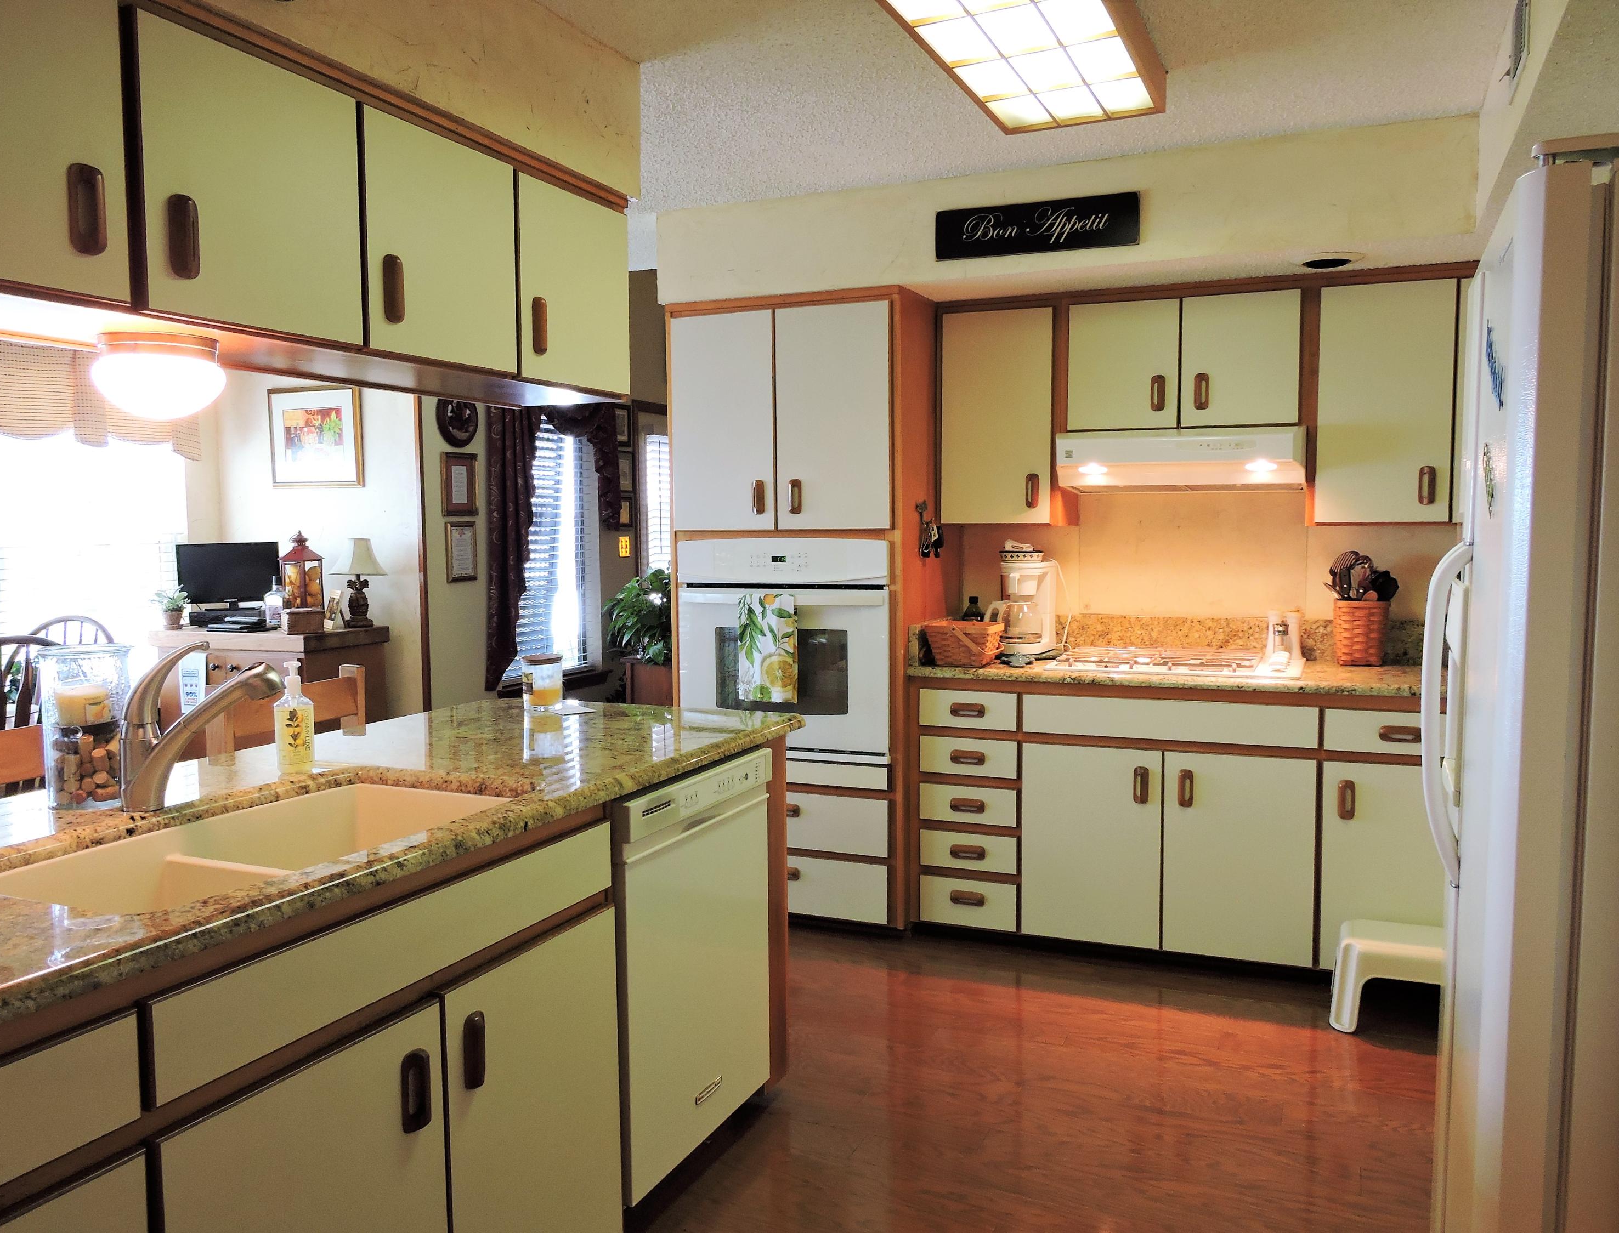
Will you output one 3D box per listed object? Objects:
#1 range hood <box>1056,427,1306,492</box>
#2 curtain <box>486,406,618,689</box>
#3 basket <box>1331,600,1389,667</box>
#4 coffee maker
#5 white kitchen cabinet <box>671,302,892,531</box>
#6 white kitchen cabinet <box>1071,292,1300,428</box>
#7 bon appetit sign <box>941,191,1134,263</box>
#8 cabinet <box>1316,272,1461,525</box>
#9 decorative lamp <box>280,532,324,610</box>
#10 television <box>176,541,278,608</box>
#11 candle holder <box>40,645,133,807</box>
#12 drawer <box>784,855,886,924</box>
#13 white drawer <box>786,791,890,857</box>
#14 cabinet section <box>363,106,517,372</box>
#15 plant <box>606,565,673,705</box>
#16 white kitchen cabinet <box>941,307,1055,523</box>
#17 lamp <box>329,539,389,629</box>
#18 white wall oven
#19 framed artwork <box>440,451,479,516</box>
[{"bbox_3d":[1.201,-0.507,3.697,0.745,0.168,0.460,1,4,21],"label":"range hood"},{"bbox_3d":[-1.473,-0.493,6.550,0.130,1.690,1.170,2,5,23],"label":"curtain"},{"bbox_3d":[1.787,0.054,3.700,0.165,0.200,0.155,1,5,20],"label":"basket"},{"bbox_3d":[0.738,-0.046,3.953,0.175,0.335,0.215,3,5,36],"label":"coffee maker"},{"bbox_3d":[-0.018,-0.654,3.942,0.757,0.709,0.500,1,4,21],"label":"white kitchen cabinet"},{"bbox_3d":[1.230,-0.810,3.756,0.703,0.409,0.330,1,4,21],"label":"white kitchen cabinet"},{"bbox_3d":[0.687,-1.176,3.458,0.610,0.151,0.025,1,5,20],"label":"bon appetit sign"},{"bbox_3d":[1.779,-0.647,3.561,0.374,0.703,0.330,1,4,21],"label":"cabinet"},{"bbox_3d":[-2.423,-0.181,5.450,0.165,0.450,0.165,1,5,20],"label":"decorative lamp"},{"bbox_3d":[-2.808,-0.198,5.500,0.500,0.335,0.140,0,4,0],"label":"television"},{"bbox_3d":[-1.209,0.179,1.896,0.130,0.251,0.130,1,4,21],"label":"candle holder"},{"bbox_3d":[-0.014,0.873,4.049,0.757,0.205,0.500,1,4,21],"label":"drawer"},{"bbox_3d":[-0.023,0.675,4.086,0.760,0.192,0.450,1,5,20],"label":"white drawer"},{"bbox_3d":[-0.770,-0.655,2.092,0.320,0.391,0.365,2,5,26],"label":"cabinet section"},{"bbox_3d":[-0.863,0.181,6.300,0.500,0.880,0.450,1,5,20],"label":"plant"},{"bbox_3d":[0.689,-0.682,4.005,0.375,0.709,0.320,1,5,20],"label":"white kitchen cabinet"},{"bbox_3d":[-2.204,-0.160,5.570,0.293,0.440,0.285,1,5,20],"label":"lamp"},{"bbox_3d":[-0.003,0.092,4.065,0.755,0.729,0.550,1,5,20],"label":"white wall oven"},{"bbox_3d":[-1.598,-0.603,5.228,0.030,0.284,0.238,1,4,22],"label":"framed artwork"}]

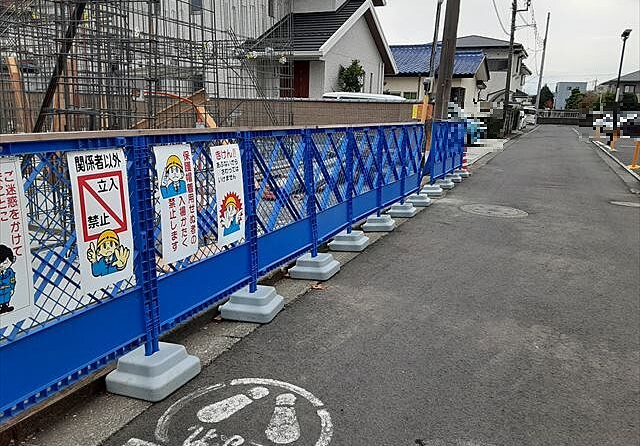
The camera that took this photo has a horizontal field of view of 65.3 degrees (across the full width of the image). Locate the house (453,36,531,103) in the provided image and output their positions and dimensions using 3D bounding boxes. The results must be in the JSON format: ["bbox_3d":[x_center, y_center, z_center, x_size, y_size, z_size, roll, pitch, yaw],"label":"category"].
[{"bbox_3d":[11.947,-11.061,40.083,8.000,7.400,8.500,6,14,24],"label":"house"}]

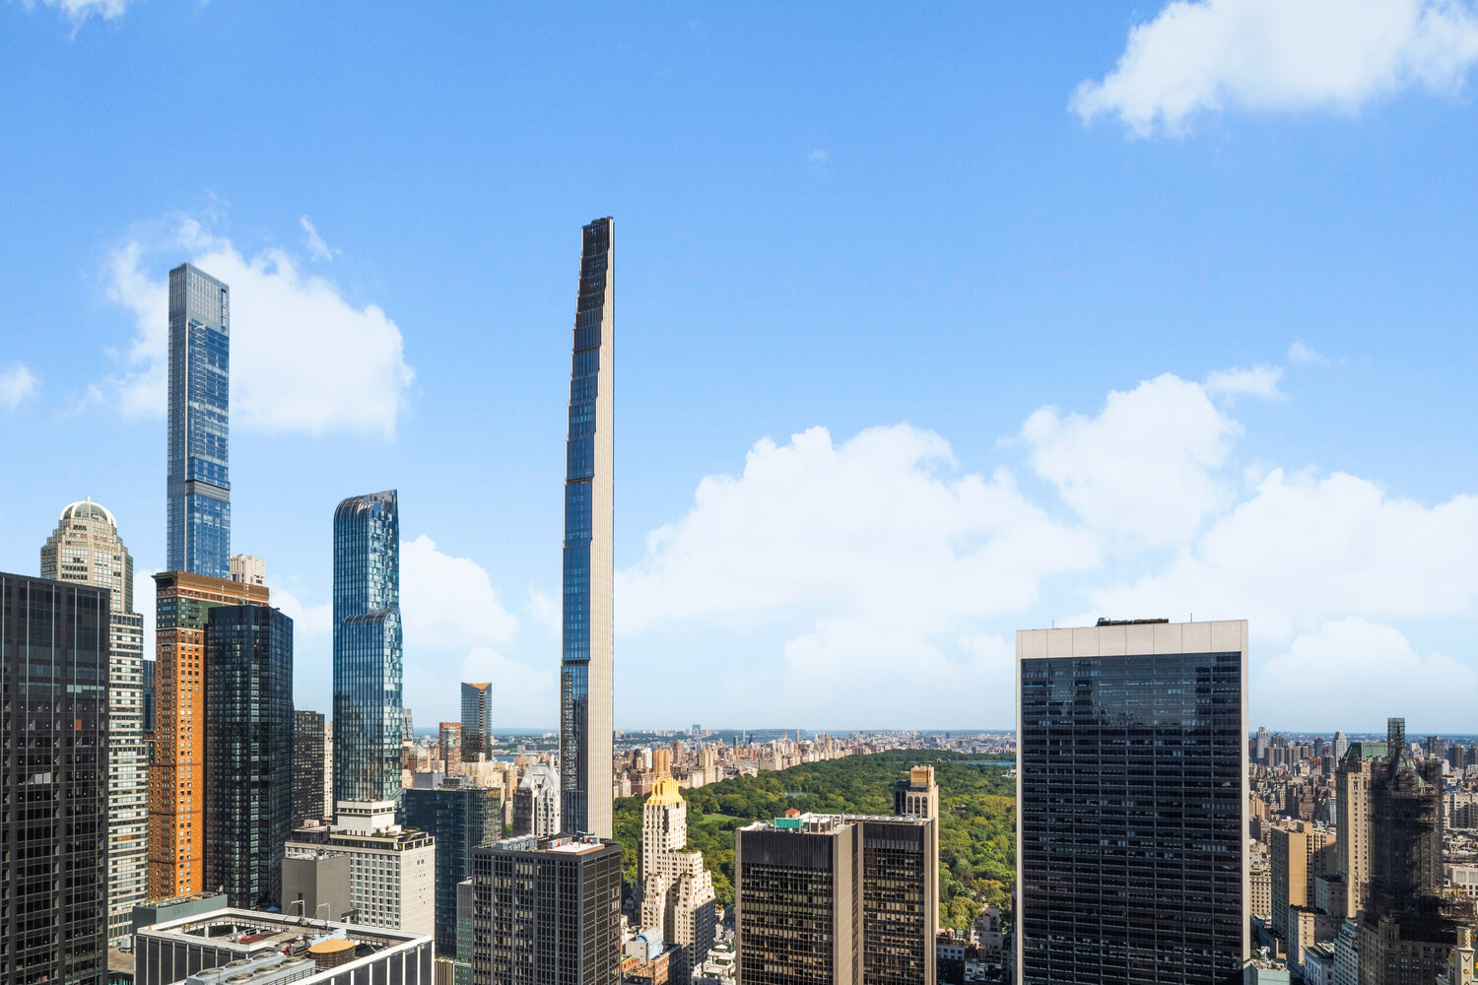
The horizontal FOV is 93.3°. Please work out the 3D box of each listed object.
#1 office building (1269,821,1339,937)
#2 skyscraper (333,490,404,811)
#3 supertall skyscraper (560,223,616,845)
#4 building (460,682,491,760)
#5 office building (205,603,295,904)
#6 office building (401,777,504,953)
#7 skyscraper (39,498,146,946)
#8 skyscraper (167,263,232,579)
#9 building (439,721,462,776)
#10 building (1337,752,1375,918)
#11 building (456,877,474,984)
[{"bbox_3d":[427.020,298.350,527.410,33.820,94.000,30.750,0,0,20],"label":"office building"},{"bbox_3d":[-225.620,151.580,430.080,38.270,306.000,22.550,0,0,20],"label":"skyscraper"},{"bbox_3d":[-83.520,67.180,386.540,16.940,435.000,25.620,0,0,20],"label":"supertall skyscraper"},{"bbox_3d":[-459.980,452.040,1227.120,43.470,236.000,27.670,0,0,20],"label":"building"},{"bbox_3d":[-232.550,164.970,338.250,31.140,218.000,29.720,0,0,20],"label":"office building"},{"bbox_3d":[-161.120,233.970,395.690,42.360,134.000,28.700,0,0,20],"label":"office building"},{"bbox_3d":[-246.350,126.620,264.190,25.620,248.000,24.190,0,0,20],"label":"skyscraper"},{"bbox_3d":[-381.450,80.890,493.340,20.760,472.000,28.700,0,0,20],"label":"skyscraper"},{"bbox_3d":[-582.690,554.290,1418.490,20.360,172.000,43.050,0,0,20],"label":"building"},{"bbox_3d":[416.930,249.190,466.720,25.620,157.000,16.400,0,0,20],"label":"building"},{"bbox_3d":[-110.540,222.080,308.570,15.380,100.000,22.550,0,0,20],"label":"building"}]

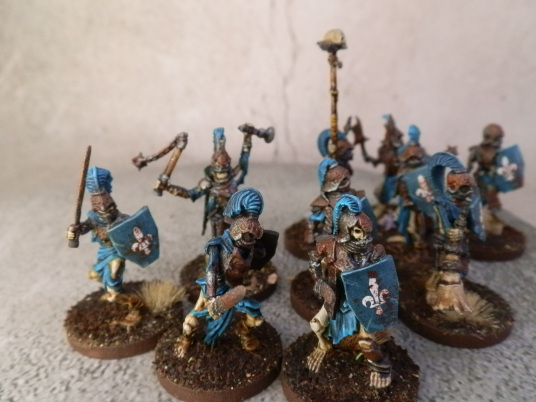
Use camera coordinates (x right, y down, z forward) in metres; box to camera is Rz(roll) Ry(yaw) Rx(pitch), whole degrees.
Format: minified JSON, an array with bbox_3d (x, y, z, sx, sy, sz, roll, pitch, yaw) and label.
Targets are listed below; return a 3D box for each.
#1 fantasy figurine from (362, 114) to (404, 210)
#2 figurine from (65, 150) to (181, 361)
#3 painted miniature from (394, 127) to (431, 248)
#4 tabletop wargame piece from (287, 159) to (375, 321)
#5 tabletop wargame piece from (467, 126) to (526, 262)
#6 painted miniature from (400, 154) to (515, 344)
[{"bbox_3d":[0.036,-0.012,0.142,0.017,0.032,0.013,-5,23,-11],"label":"fantasy figurine"},{"bbox_3d":[-0.032,0.008,0.090,0.025,0.041,0.025,20,30,41],"label":"figurine"},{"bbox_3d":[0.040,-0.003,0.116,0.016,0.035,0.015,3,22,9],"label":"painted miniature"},{"bbox_3d":[0.018,0.007,0.098,0.025,0.035,0.025,-17,27,-35],"label":"tabletop wargame piece"},{"bbox_3d":[0.064,-0.005,0.125,0.025,0.036,0.025,-3,22,-5],"label":"tabletop wargame piece"},{"bbox_3d":[0.042,0.008,0.093,0.025,0.038,0.025,-4,22,-7],"label":"painted miniature"}]

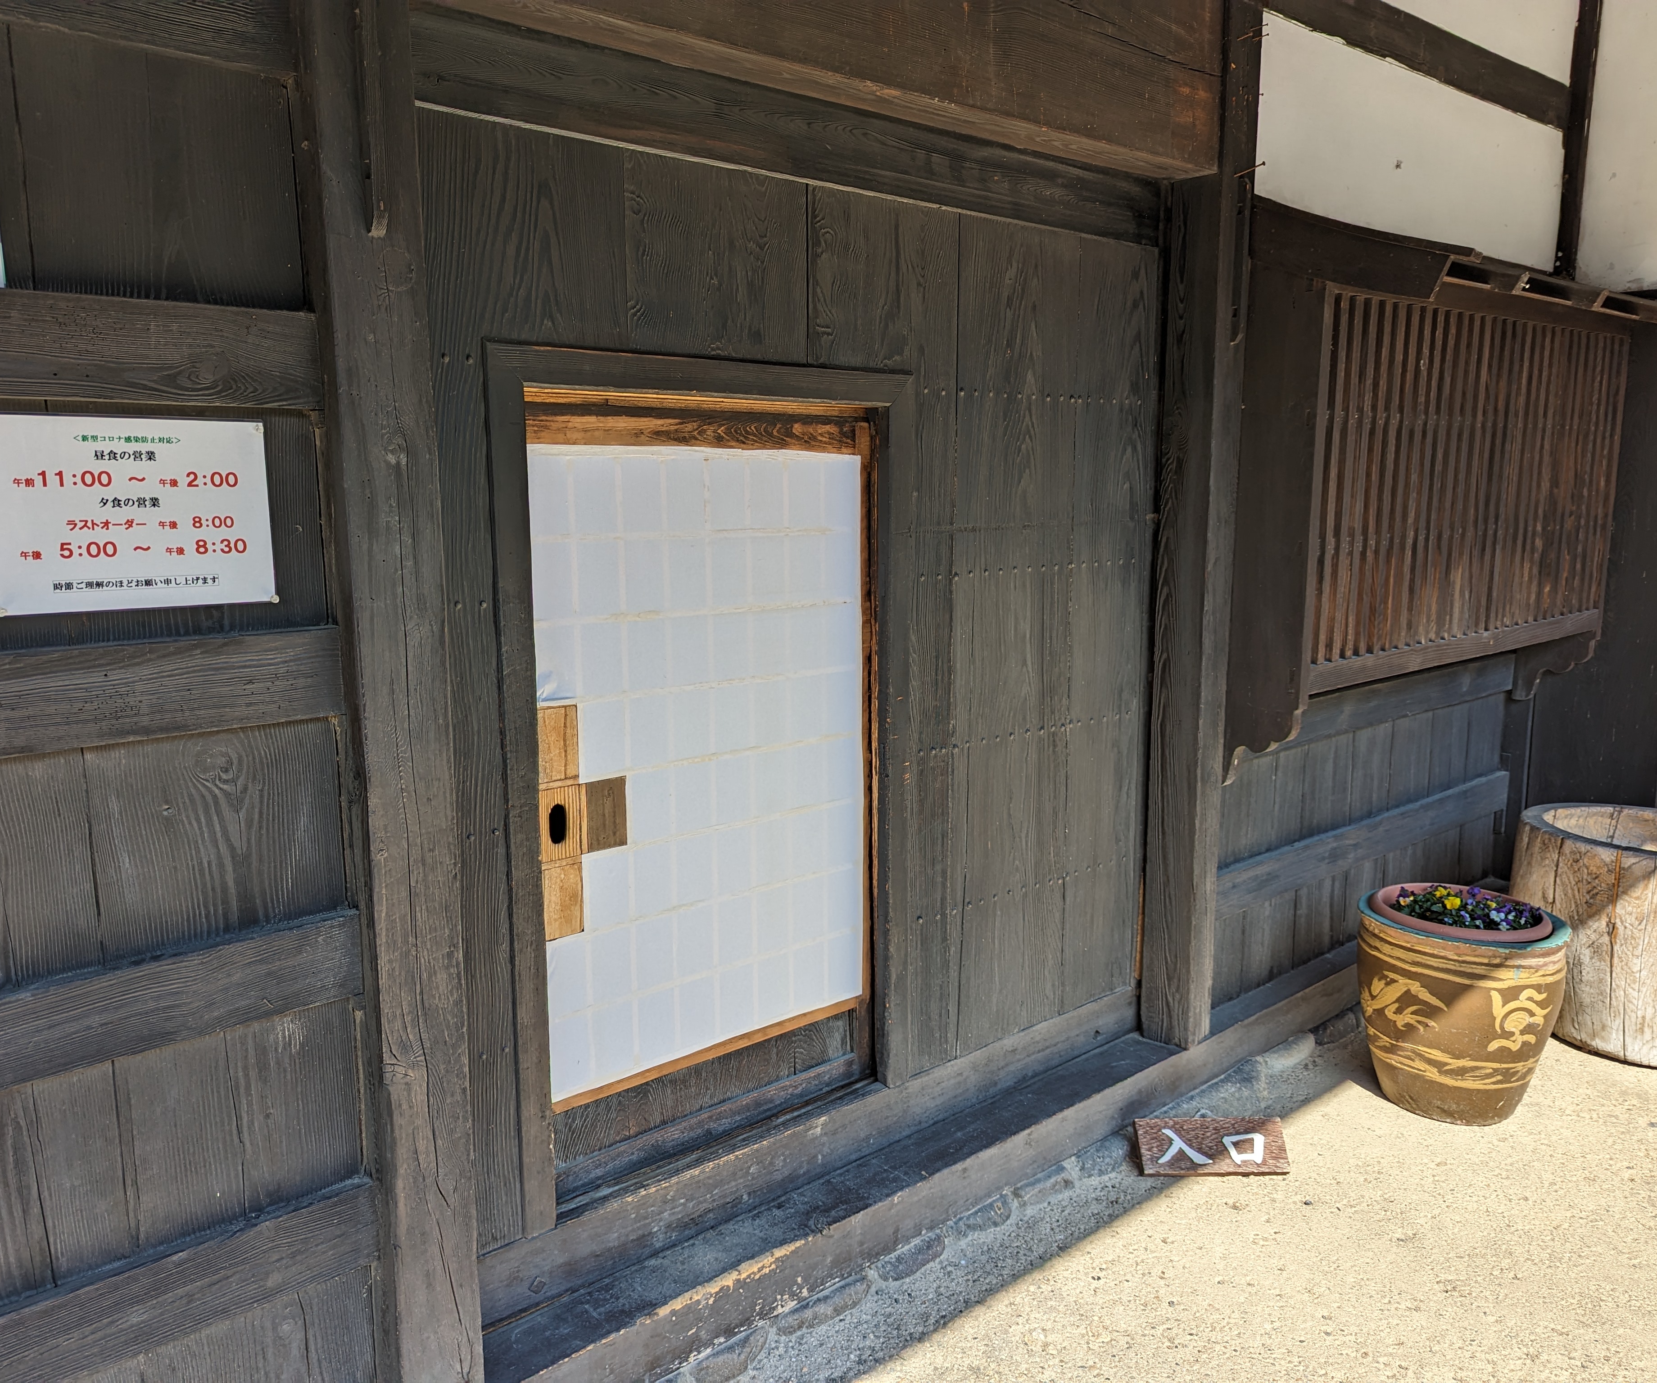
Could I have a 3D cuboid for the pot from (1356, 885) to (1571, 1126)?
[{"bbox_3d":[1.497,0.751,3.044,0.452,0.474,0.452,-1,9,0],"label":"pot"}]

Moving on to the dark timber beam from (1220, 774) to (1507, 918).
[{"bbox_3d":[1.499,0.403,3.520,1.680,0.115,0.040,-8,11,-40],"label":"dark timber beam"}]

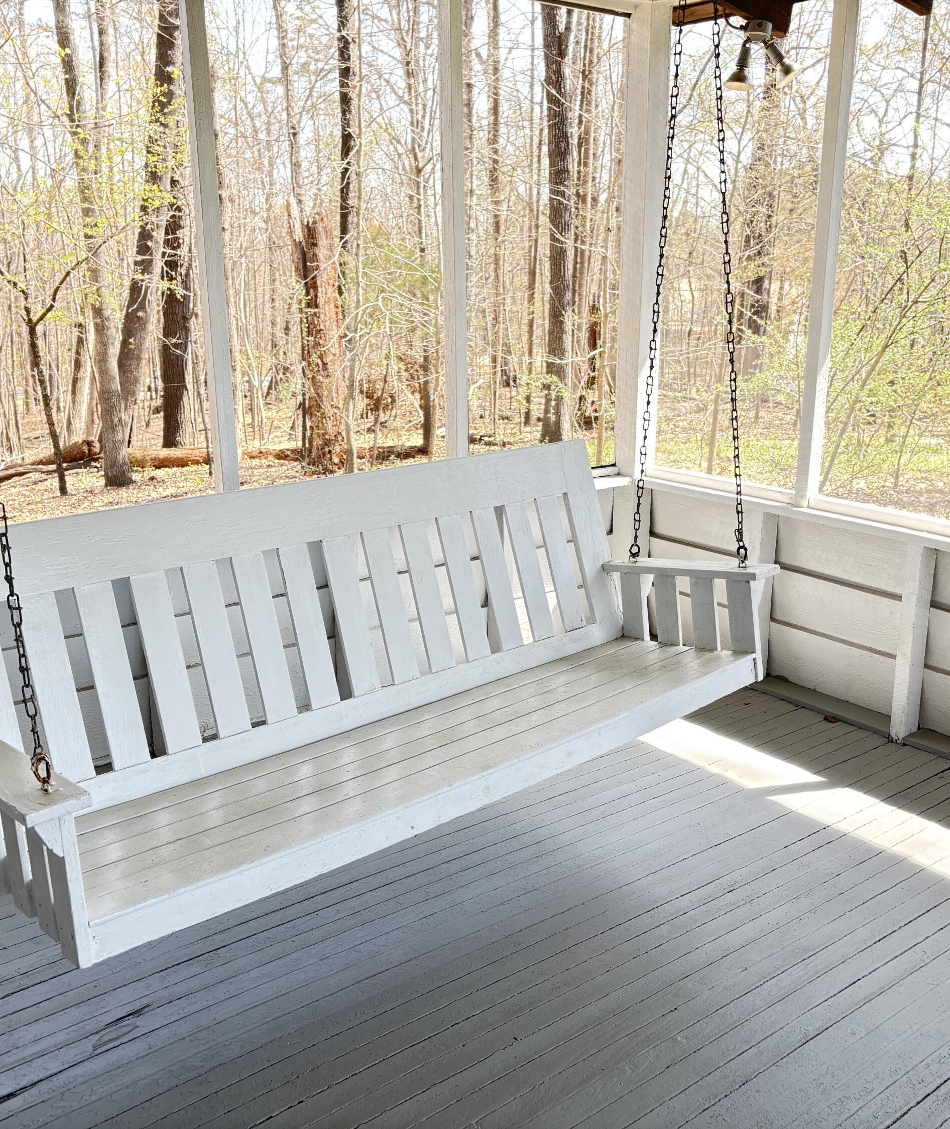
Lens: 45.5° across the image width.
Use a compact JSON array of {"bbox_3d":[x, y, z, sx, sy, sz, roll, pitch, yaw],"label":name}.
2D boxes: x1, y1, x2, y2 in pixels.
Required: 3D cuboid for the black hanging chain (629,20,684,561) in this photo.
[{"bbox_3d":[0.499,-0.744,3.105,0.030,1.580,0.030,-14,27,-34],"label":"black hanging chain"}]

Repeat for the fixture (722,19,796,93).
[{"bbox_3d":[1.119,-1.991,4.420,0.290,0.240,0.150,3,16,13],"label":"fixture"}]

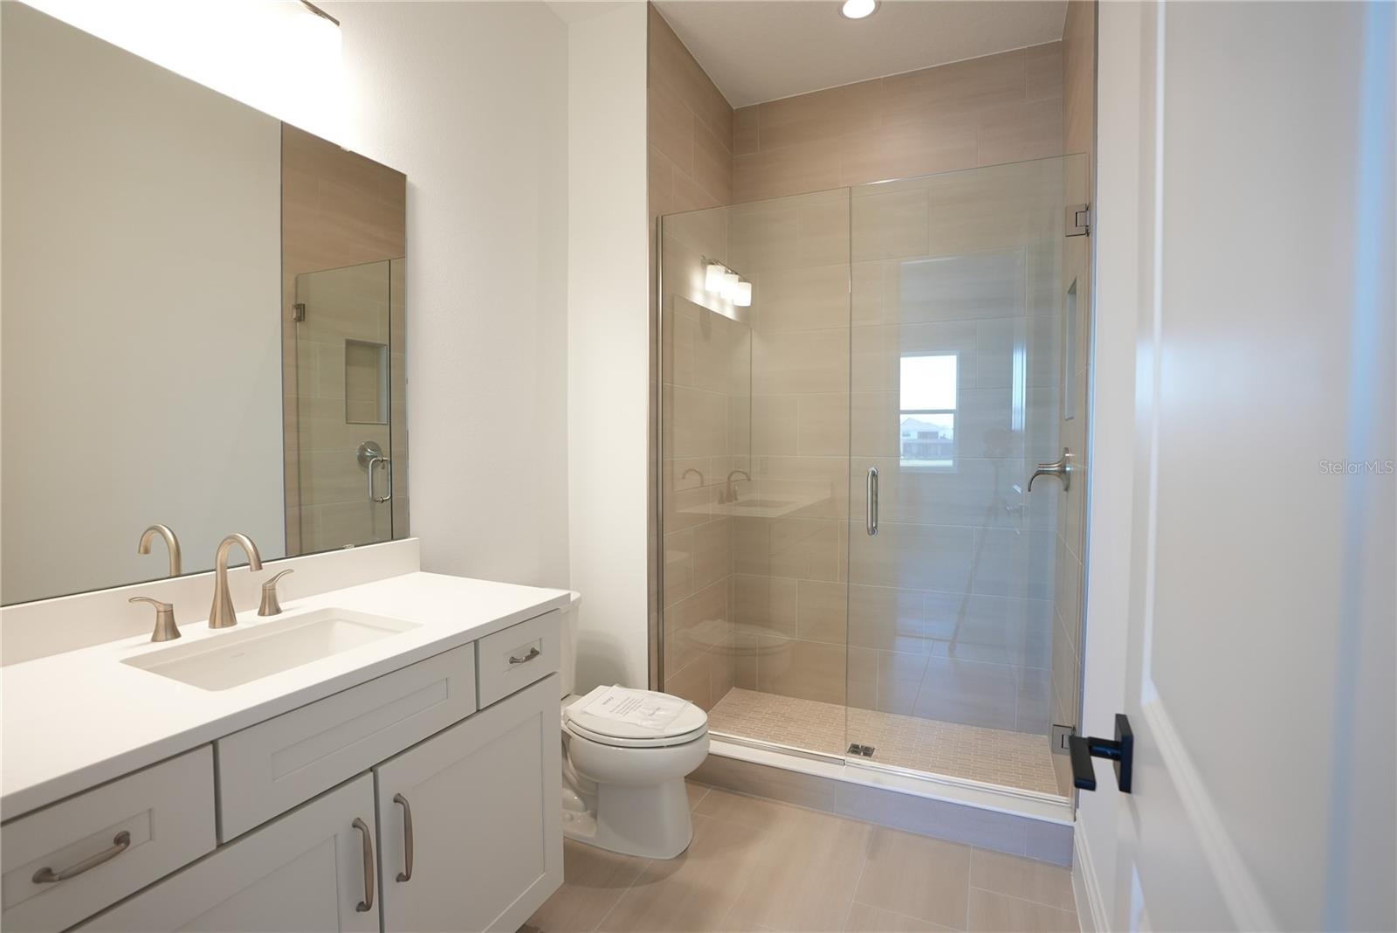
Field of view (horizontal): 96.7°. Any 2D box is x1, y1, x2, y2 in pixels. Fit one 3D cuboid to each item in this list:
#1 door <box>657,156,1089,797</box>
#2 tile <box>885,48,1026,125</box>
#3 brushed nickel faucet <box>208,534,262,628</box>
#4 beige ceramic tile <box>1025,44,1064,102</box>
[{"bbox_3d":[0.519,0.055,2.210,1.458,2.044,0.050,1,2,22],"label":"door"},{"bbox_3d":[1.144,-1.703,2.809,0.598,0.246,0.015,1,3,24],"label":"tile"},{"bbox_3d":[-0.991,0.246,1.335,0.162,0.202,0.051,1,3,24],"label":"brushed nickel faucet"},{"bbox_3d":[1.478,-1.697,2.659,0.135,0.246,0.015,1,3,24],"label":"beige ceramic tile"}]

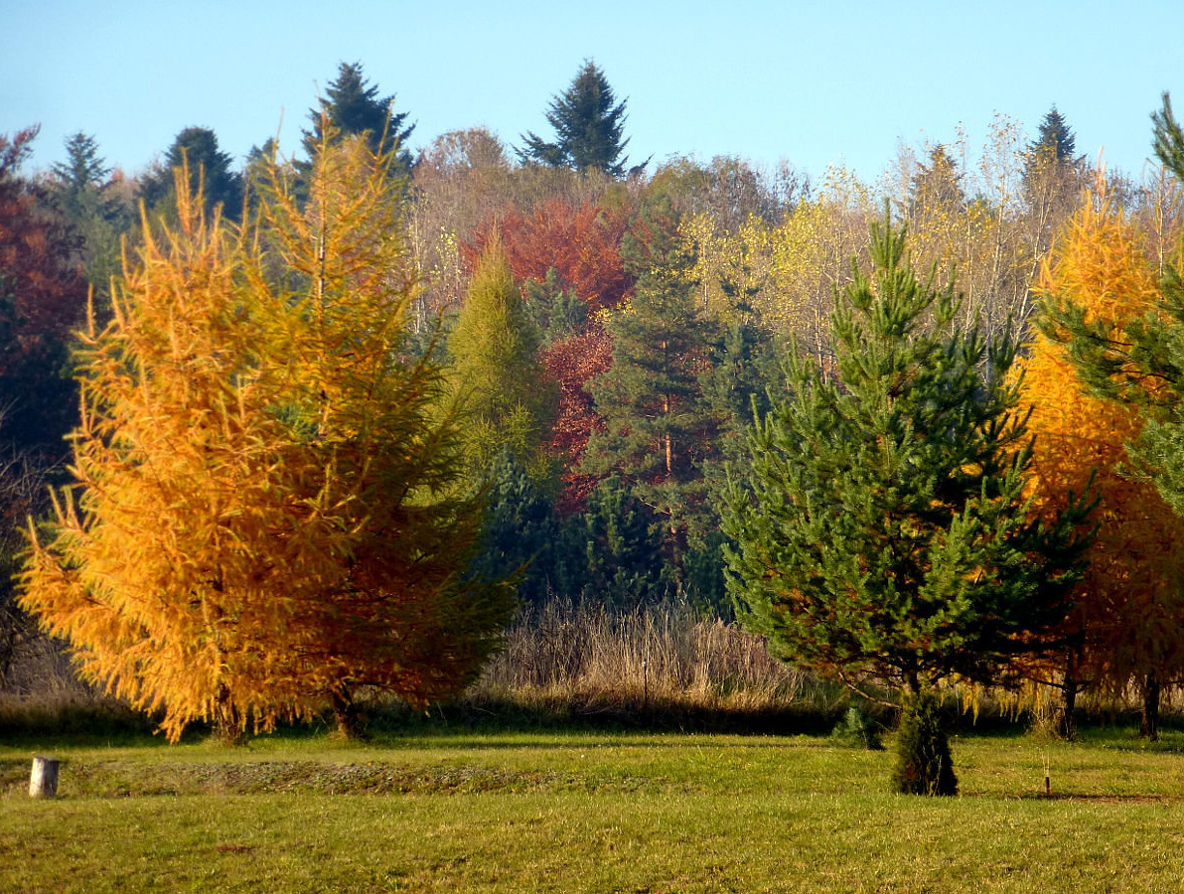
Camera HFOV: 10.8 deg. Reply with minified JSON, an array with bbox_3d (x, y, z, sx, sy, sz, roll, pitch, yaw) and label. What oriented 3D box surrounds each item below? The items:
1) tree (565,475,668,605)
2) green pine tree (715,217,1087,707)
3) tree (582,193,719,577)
[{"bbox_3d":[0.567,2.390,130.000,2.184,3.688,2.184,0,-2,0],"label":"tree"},{"bbox_3d":[3.311,0.377,66.000,3.891,5.848,3.697,0,-2,0],"label":"green pine tree"},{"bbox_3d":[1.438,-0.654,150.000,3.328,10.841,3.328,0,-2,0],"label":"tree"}]

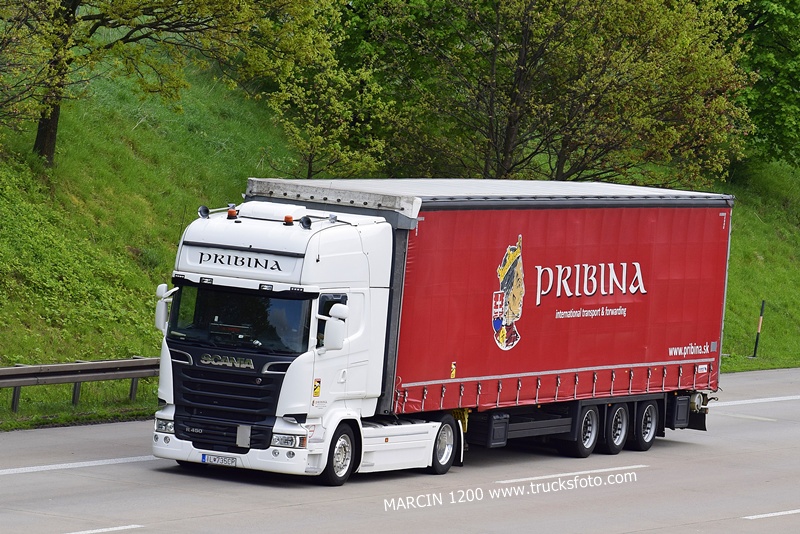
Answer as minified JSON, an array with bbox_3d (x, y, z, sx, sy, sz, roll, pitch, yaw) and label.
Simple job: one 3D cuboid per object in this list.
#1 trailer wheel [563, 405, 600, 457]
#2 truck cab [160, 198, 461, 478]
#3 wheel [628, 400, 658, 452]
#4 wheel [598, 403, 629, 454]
[{"bbox_3d":[2.831,2.525,64.162,0.370,0.930,0.940,6,2,23],"label":"trailer wheel"},{"bbox_3d":[-1.152,0.968,57.110,2.620,3.800,5.540,6,2,23],"label":"truck cab"},{"bbox_3d":[3.903,2.528,66.614,0.370,0.930,0.940,6,2,23],"label":"wheel"},{"bbox_3d":[3.367,2.526,65.388,0.370,0.930,0.940,6,2,23],"label":"wheel"}]

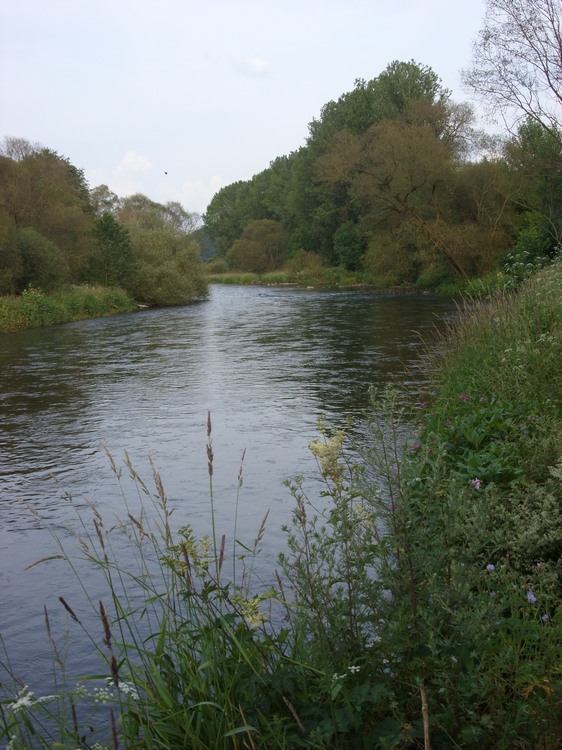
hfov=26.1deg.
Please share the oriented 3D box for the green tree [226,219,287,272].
[{"bbox_3d":[-2.525,-13.295,125.000,6.200,5.700,5.800,0,6,0],"label":"green tree"}]

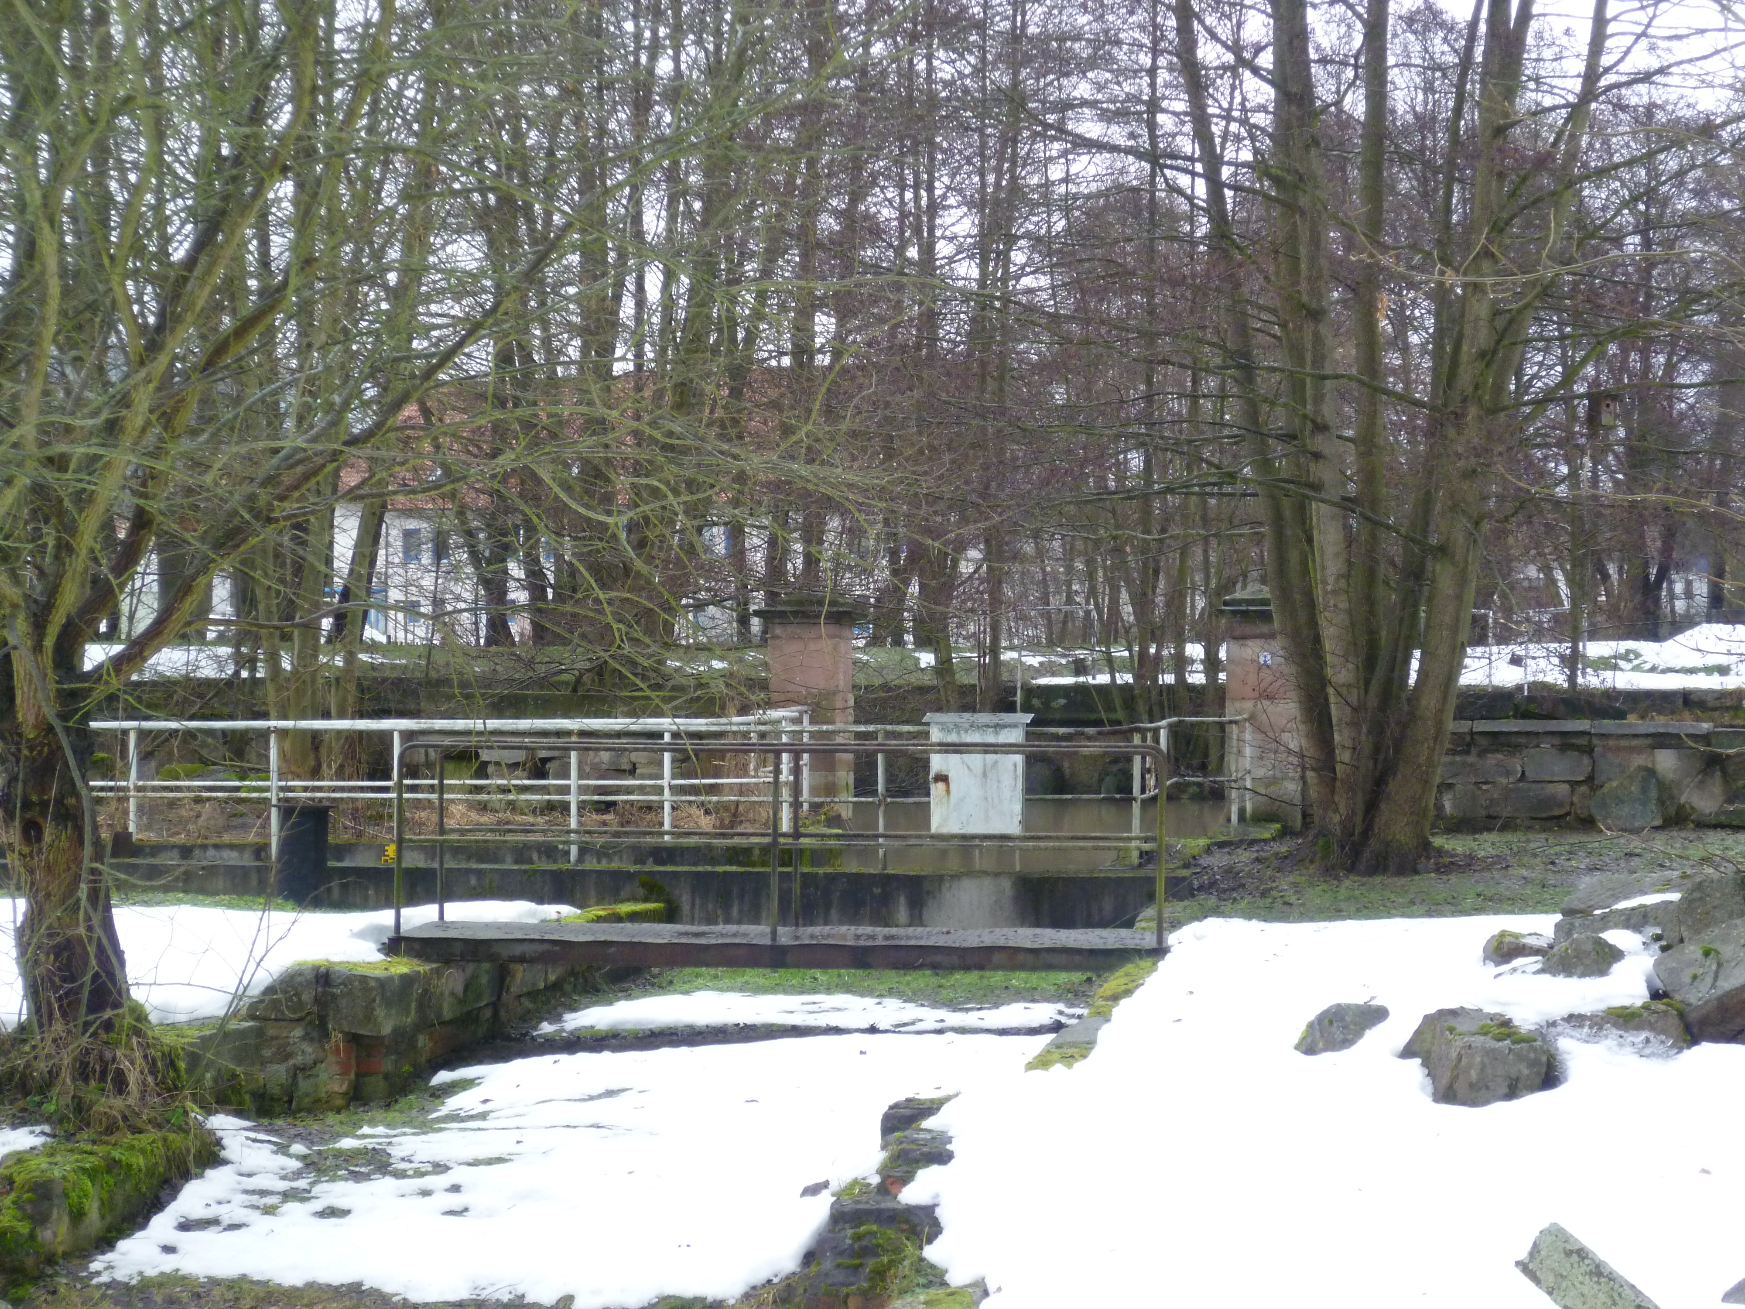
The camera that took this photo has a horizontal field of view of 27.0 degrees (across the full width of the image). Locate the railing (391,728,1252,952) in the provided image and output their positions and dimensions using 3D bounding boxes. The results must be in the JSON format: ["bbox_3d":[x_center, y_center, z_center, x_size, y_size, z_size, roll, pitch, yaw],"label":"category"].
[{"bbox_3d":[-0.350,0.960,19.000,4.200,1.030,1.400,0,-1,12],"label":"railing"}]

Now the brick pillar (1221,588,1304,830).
[{"bbox_3d":[3.250,0.440,30.200,0.700,2.030,0.700,0,-1,12],"label":"brick pillar"}]

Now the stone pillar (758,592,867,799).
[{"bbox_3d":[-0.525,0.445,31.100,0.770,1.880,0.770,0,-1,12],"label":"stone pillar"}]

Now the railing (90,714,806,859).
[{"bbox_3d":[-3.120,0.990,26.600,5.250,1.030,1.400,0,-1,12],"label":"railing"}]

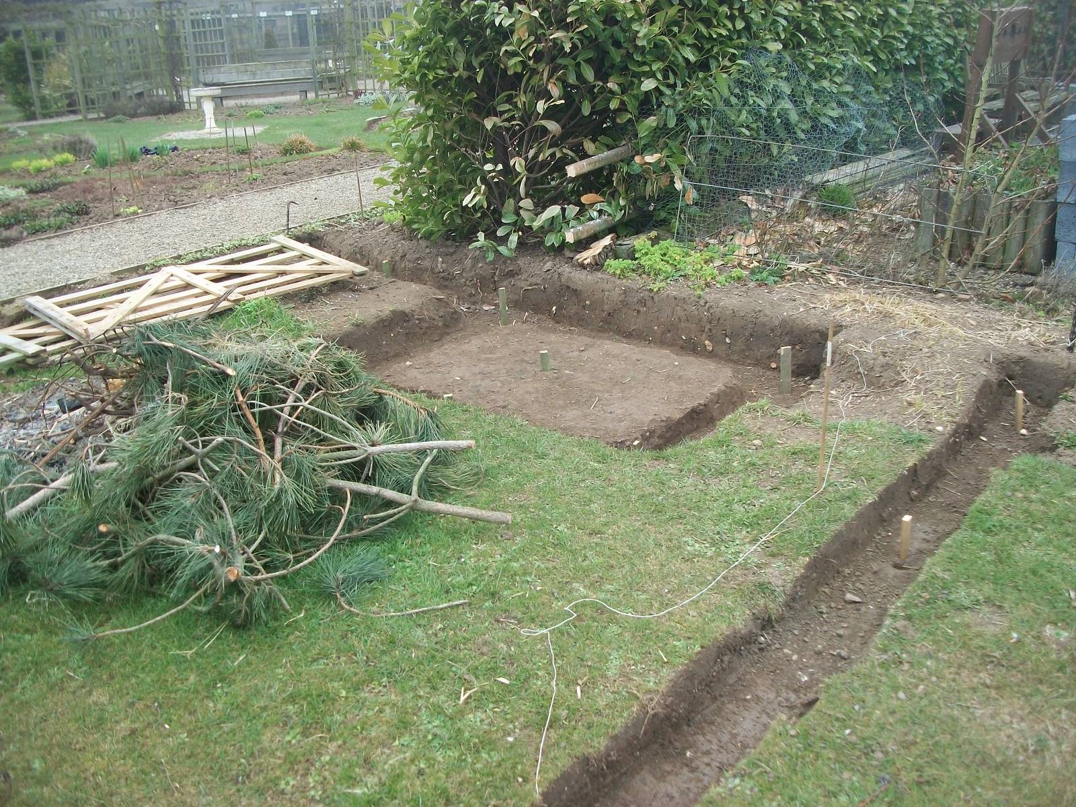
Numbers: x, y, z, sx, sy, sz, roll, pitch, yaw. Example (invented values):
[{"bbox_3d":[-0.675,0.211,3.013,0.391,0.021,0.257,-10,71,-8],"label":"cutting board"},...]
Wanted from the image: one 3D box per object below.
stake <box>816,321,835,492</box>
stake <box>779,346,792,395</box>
[{"bbox_3d":[0.969,0.018,3.347,0.014,0.610,0.014,-2,21,0],"label":"stake"},{"bbox_3d":[1.221,-0.162,4.891,0.050,0.240,0.025,-8,21,-10],"label":"stake"}]

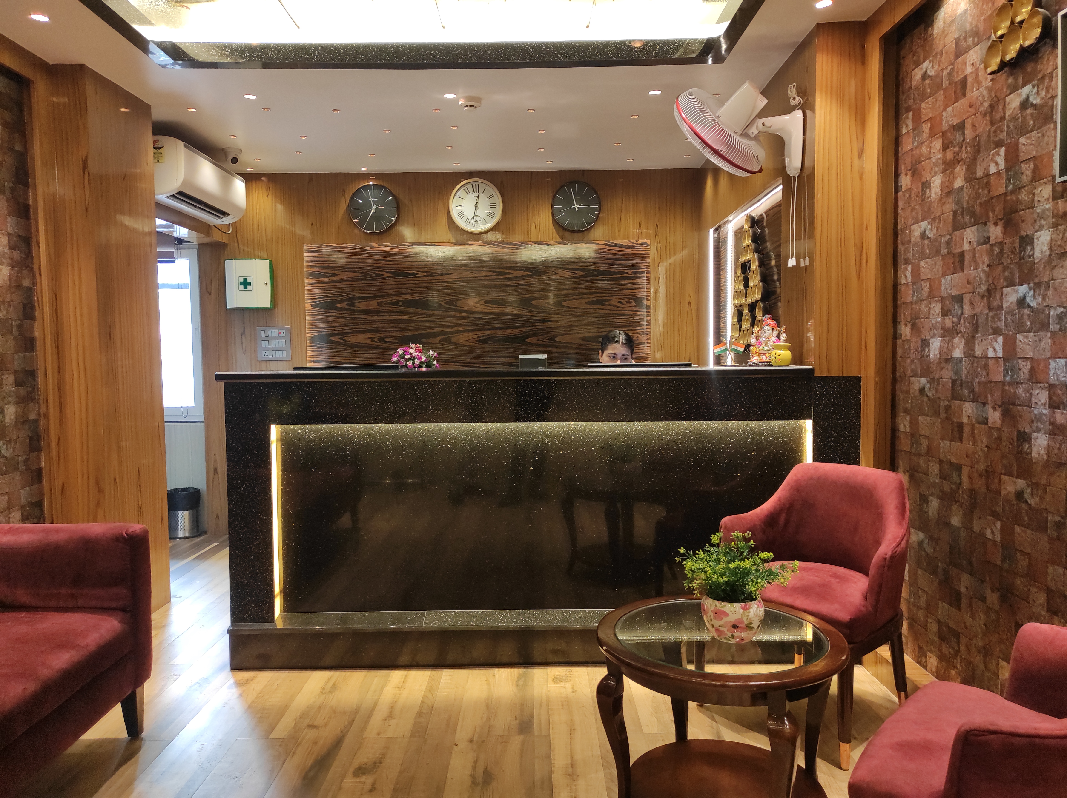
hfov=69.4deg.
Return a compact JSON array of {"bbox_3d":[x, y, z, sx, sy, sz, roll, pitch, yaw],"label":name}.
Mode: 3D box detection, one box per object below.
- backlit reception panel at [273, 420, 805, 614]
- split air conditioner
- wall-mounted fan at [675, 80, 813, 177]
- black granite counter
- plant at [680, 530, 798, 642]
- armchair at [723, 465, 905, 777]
[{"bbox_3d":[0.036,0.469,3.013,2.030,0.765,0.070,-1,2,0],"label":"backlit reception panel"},{"bbox_3d":[-1.920,-1.223,4.408,0.225,0.295,0.880,-1,2,0],"label":"split air conditioner"},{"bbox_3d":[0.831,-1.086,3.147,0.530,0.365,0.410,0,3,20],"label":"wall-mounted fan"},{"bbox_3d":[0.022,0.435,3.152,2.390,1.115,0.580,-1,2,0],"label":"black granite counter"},{"bbox_3d":[0.502,0.449,1.892,0.290,0.258,0.270,-1,2,0],"label":"plant"},{"bbox_3d":[0.911,0.625,2.493,0.575,0.775,0.550,-3,3,-42],"label":"armchair"}]

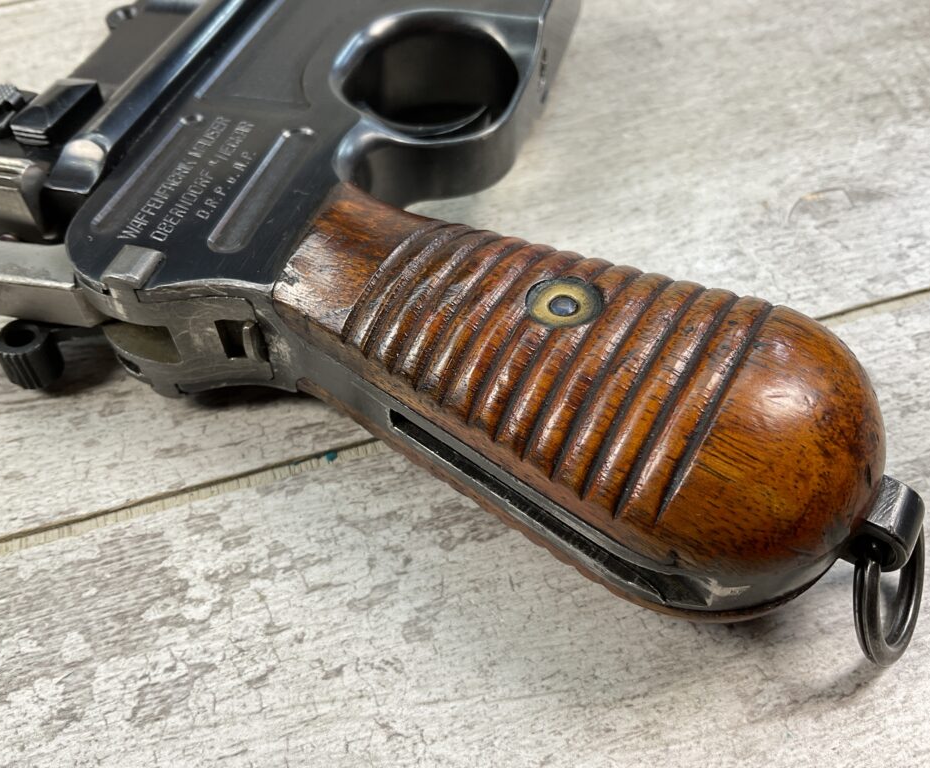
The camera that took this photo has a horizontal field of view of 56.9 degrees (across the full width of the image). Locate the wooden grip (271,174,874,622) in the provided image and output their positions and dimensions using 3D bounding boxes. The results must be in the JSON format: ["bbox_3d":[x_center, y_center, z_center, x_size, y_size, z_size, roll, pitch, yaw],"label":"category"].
[{"bbox_3d":[0.014,-0.001,0.130,0.092,0.033,0.046,26,55,21],"label":"wooden grip"}]

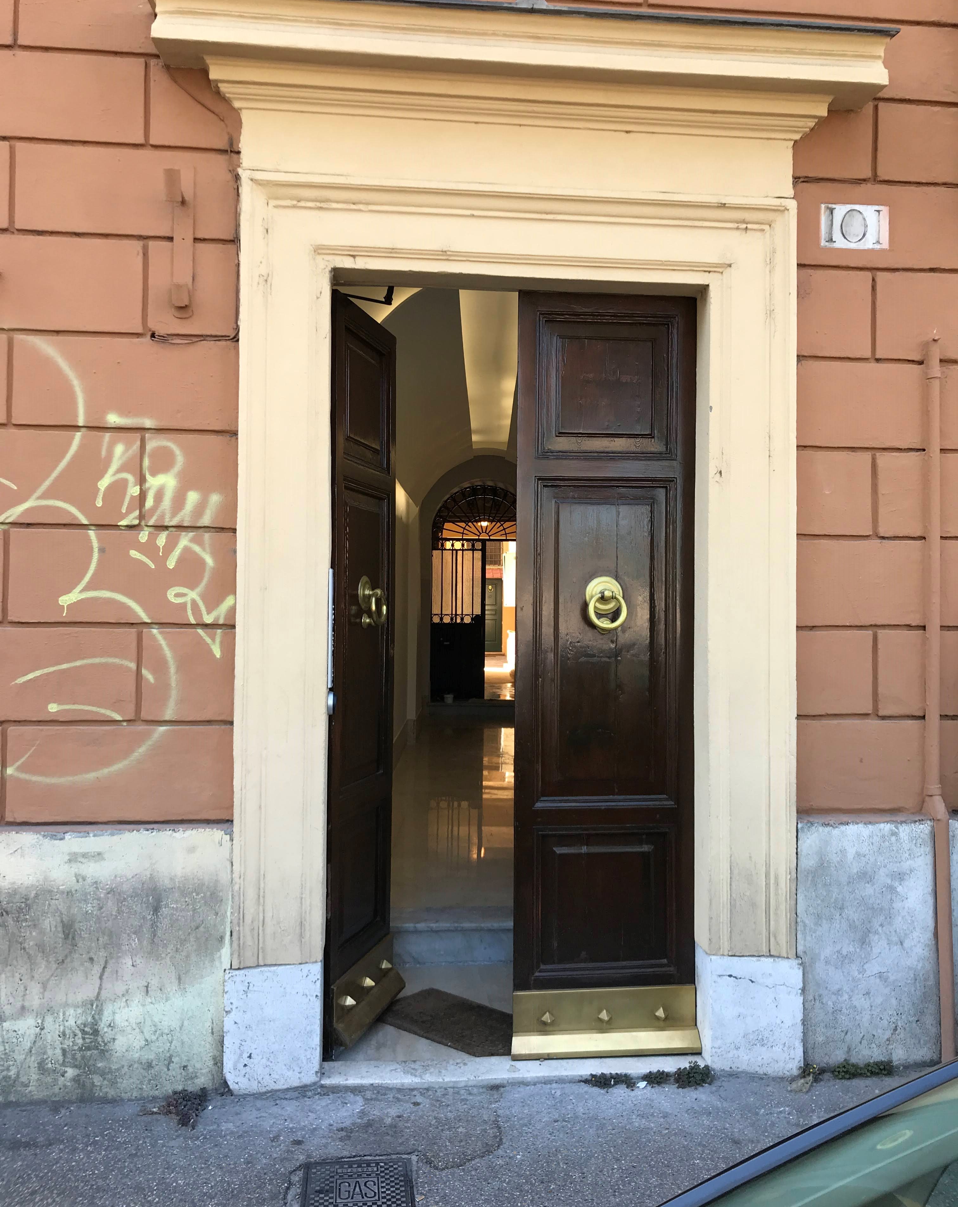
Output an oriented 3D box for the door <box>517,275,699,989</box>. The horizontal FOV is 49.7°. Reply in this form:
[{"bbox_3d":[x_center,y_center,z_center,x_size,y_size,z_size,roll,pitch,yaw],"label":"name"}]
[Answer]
[{"bbox_3d":[0.452,0.155,3.666,0.651,2.510,0.085,0,-1,-6],"label":"door"}]

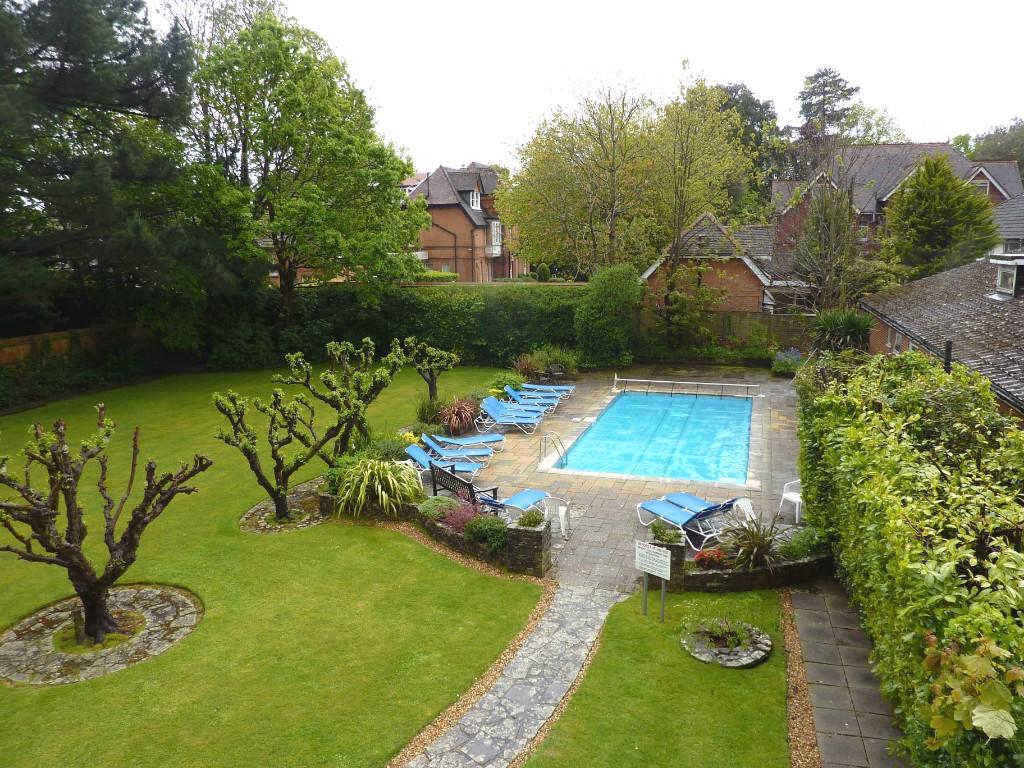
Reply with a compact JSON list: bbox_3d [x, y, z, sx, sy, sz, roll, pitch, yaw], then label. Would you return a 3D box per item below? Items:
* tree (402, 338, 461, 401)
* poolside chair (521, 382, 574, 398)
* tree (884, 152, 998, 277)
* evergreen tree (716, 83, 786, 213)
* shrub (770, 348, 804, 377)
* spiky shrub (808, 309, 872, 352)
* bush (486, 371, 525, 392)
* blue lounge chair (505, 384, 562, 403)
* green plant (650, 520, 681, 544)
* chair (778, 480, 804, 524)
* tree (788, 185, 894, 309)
[{"bbox_3d":[-2.612,-0.313,24.002,1.900,2.469,1.800,-2,11,-6],"label":"tree"},{"bbox_3d":[1.273,0.253,26.276,1.900,0.450,0.660,2,11,15],"label":"poolside chair"},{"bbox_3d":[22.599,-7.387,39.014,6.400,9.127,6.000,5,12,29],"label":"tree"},{"bbox_3d":[20.514,-15.726,62.204,7.500,18.000,7.000,-1,11,0],"label":"evergreen tree"},{"bbox_3d":[11.282,-1.013,30.279,1.350,1.100,1.300,3,12,18],"label":"shrub"},{"bbox_3d":[14.037,-2.195,31.601,2.700,2.055,2.400,4,12,24],"label":"spiky shrub"},{"bbox_3d":[-0.200,-0.026,26.900,1.450,0.907,1.300,-1,11,0],"label":"bush"},{"bbox_3d":[0.574,0.511,24.279,1.880,0.800,0.630,1,11,10],"label":"blue lounge chair"},{"bbox_3d":[2.388,2.345,11.566,0.470,0.310,0.420,-1,11,0],"label":"green plant"},{"bbox_3d":[5.647,2.241,14.587,0.560,0.830,0.560,-7,12,-29],"label":"chair"},{"bbox_3d":[16.041,-6.277,36.010,4.900,6.861,4.300,4,12,23],"label":"tree"}]

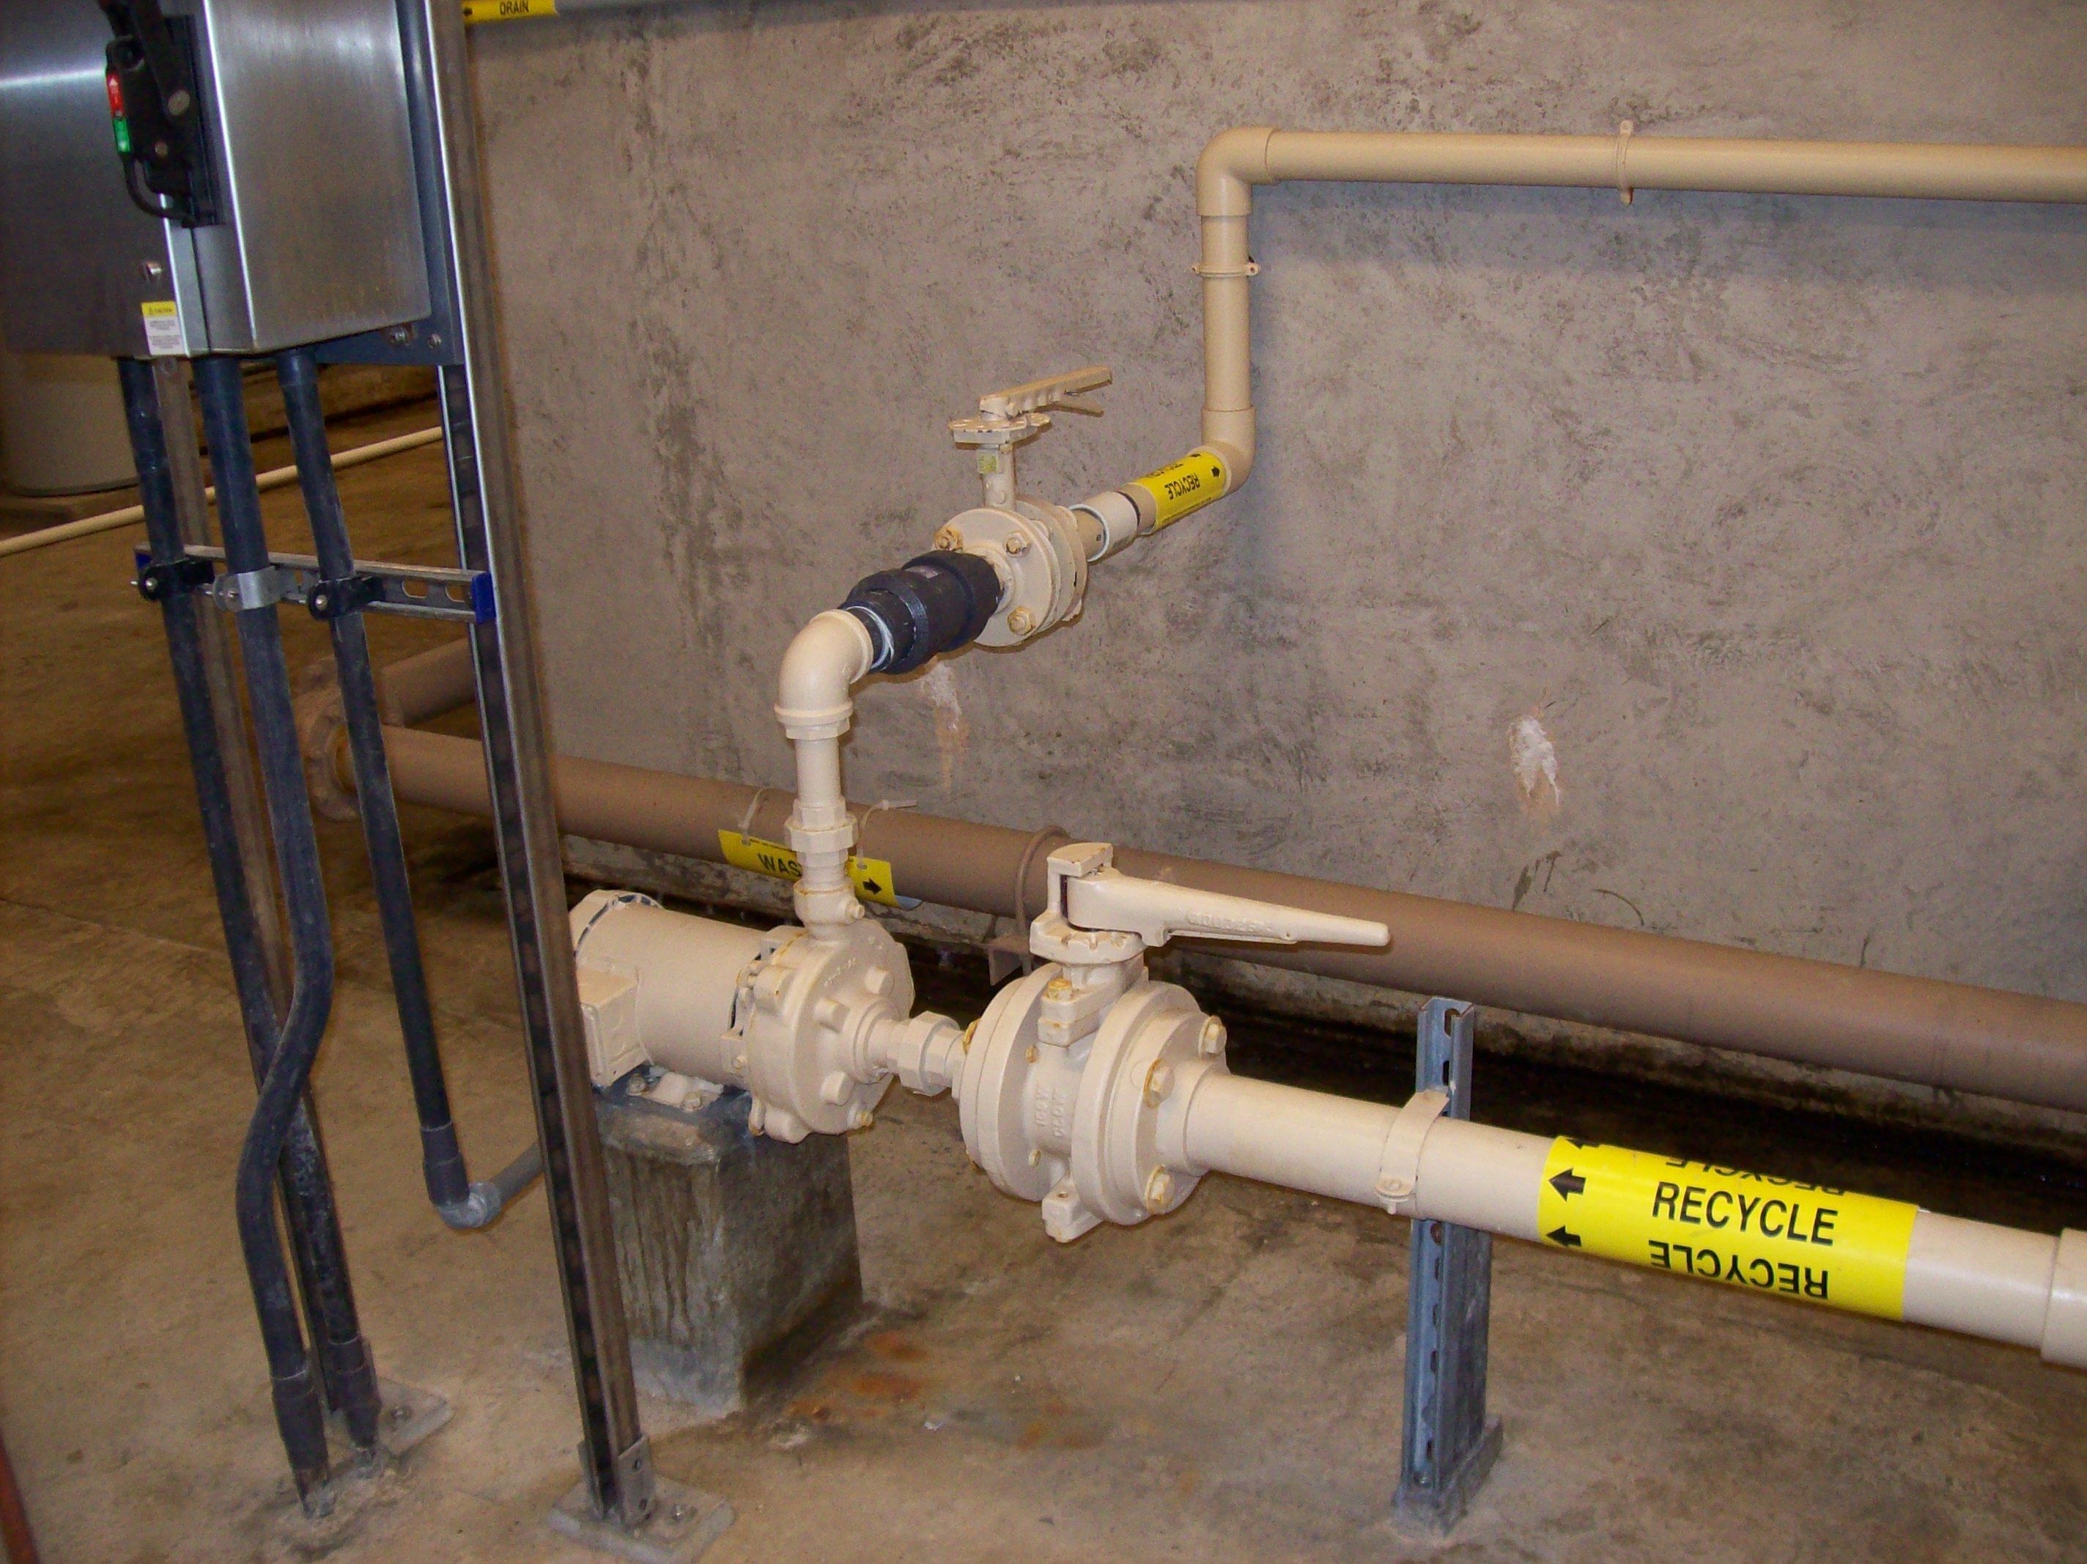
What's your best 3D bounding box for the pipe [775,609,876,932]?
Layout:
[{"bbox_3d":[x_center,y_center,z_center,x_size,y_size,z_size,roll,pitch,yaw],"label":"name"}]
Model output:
[{"bbox_3d":[-0.205,-0.018,2.079,0.072,0.295,0.092,9,23,27],"label":"pipe"}]

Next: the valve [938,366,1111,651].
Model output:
[{"bbox_3d":[0.000,-0.312,2.393,0.155,0.287,0.323,9,23,27],"label":"valve"}]

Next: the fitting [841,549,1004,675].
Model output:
[{"bbox_3d":[-0.134,-0.168,2.179,0.104,0.104,0.244,9,23,27],"label":"fitting"}]

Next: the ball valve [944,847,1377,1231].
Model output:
[{"bbox_3d":[0.136,0.249,1.977,0.373,0.389,0.239,9,23,27],"label":"ball valve"}]

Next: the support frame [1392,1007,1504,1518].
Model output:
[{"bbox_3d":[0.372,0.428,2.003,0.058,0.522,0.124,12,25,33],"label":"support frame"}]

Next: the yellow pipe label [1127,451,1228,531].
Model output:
[{"bbox_3d":[0.164,-0.357,2.687,0.066,0.066,0.202,9,23,27],"label":"yellow pipe label"}]

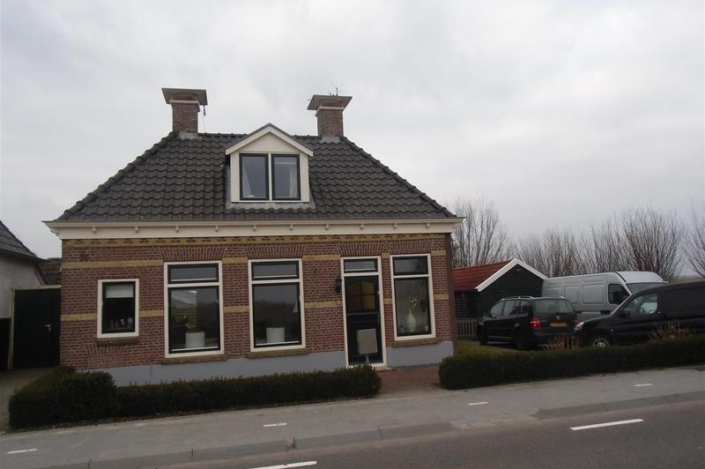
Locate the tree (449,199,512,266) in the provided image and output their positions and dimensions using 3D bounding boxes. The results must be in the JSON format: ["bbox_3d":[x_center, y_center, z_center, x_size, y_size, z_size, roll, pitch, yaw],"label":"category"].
[{"bbox_3d":[7.978,1.486,31.083,4.000,7.600,3.800,-1,-7,-15],"label":"tree"}]

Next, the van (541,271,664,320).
[{"bbox_3d":[9.221,2.476,17.607,2.000,2.400,5.350,-1,-7,-15],"label":"van"}]

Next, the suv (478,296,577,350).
[{"bbox_3d":[5.918,3.062,17.819,1.820,1.660,4.400,-1,-6,-12],"label":"suv"}]

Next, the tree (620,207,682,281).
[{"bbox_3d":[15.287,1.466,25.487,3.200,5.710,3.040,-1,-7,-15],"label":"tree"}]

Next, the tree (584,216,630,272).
[{"bbox_3d":[14.359,1.815,28.088,2.800,5.680,2.660,-1,-7,-15],"label":"tree"}]

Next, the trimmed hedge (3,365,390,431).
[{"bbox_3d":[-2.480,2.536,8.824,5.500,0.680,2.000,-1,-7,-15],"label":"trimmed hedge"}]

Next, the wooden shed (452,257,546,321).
[{"bbox_3d":[6.355,2.995,24.602,4.000,3.250,6.200,-1,-7,-15],"label":"wooden shed"}]

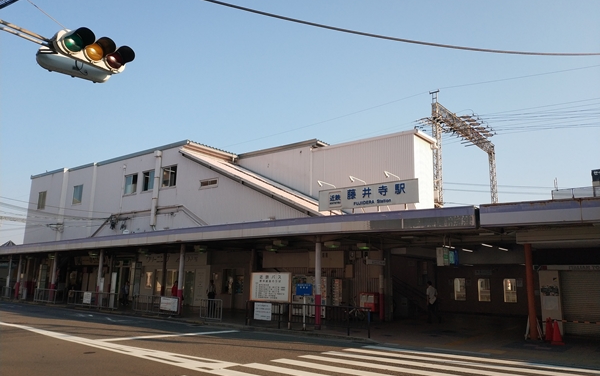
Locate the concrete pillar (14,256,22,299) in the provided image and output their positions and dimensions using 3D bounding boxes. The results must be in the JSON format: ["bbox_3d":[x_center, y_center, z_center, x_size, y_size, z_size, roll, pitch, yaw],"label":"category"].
[{"bbox_3d":[-20.165,6.376,39.761,0.210,3.129,0.210,-7,-13,40],"label":"concrete pillar"}]

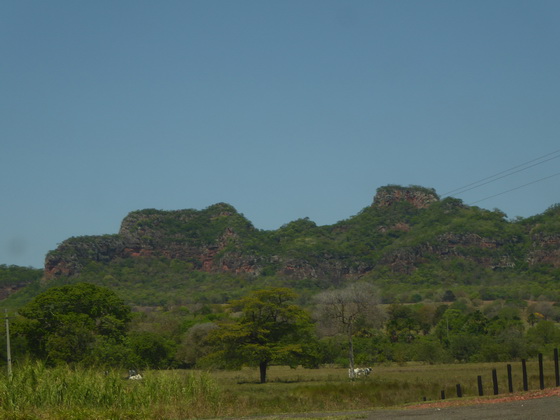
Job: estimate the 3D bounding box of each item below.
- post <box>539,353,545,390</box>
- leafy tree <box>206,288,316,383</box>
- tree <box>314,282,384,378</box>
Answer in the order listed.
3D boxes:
[{"bbox_3d":[8.153,5.051,58.000,0.125,1.240,0.125,-3,-4,0],"label":"post"},{"bbox_3d":[-2.188,14.841,220.000,12.800,11.100,12.300,-2,-4,0],"label":"leafy tree"},{"bbox_3d":[8.368,14.569,224.000,8.300,11.500,8.200,-2,-4,0],"label":"tree"}]

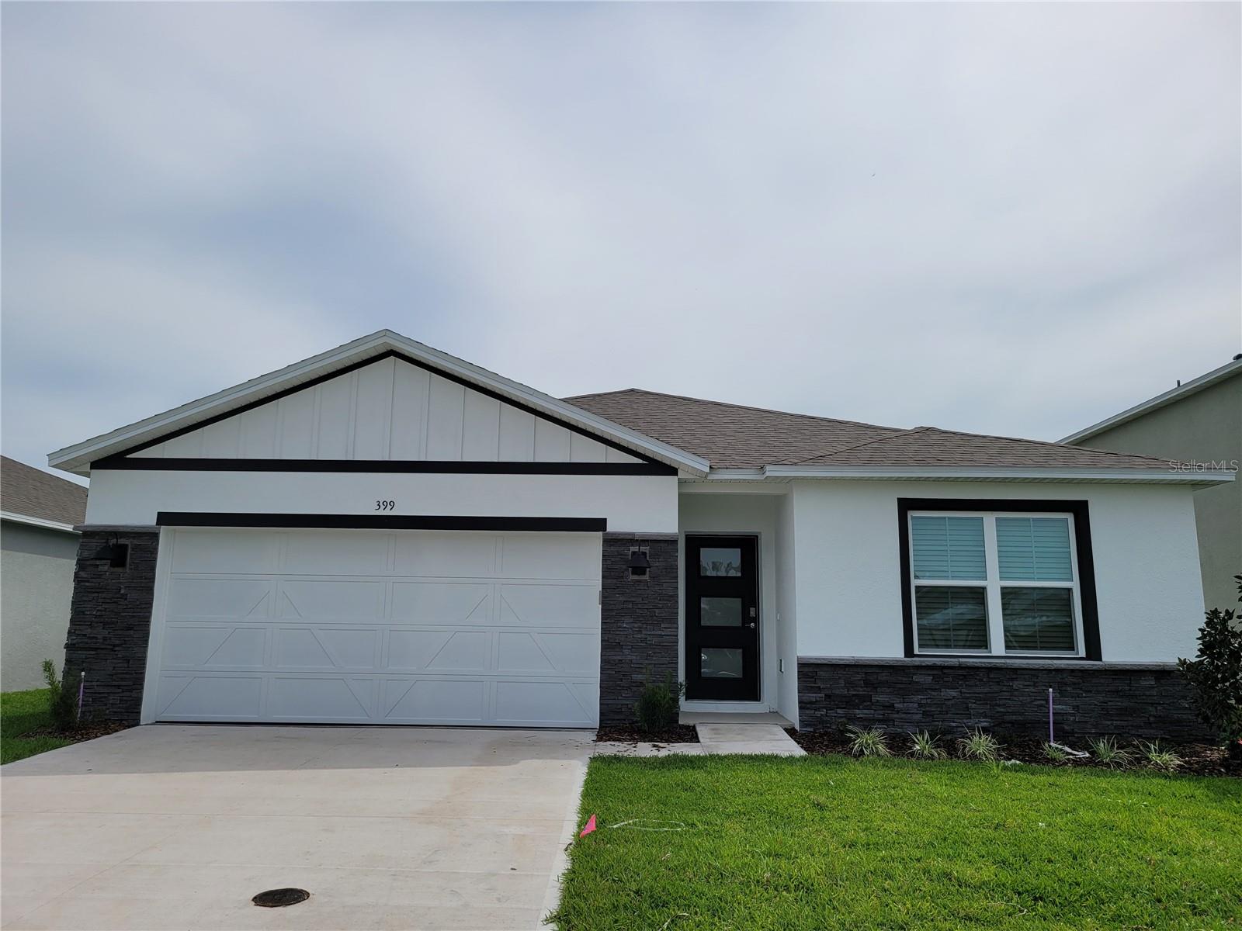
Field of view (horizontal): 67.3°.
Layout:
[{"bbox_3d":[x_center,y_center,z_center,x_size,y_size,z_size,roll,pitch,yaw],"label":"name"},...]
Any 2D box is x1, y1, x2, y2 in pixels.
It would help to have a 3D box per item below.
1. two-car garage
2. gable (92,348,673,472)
[{"bbox_3d":[-2.697,1.790,10.334,4.945,2.116,0.160,1,-10,1],"label":"two-car garage"},{"bbox_3d":[-2.658,-0.624,10.504,6.590,1.444,0.221,1,-10,1],"label":"gable"}]

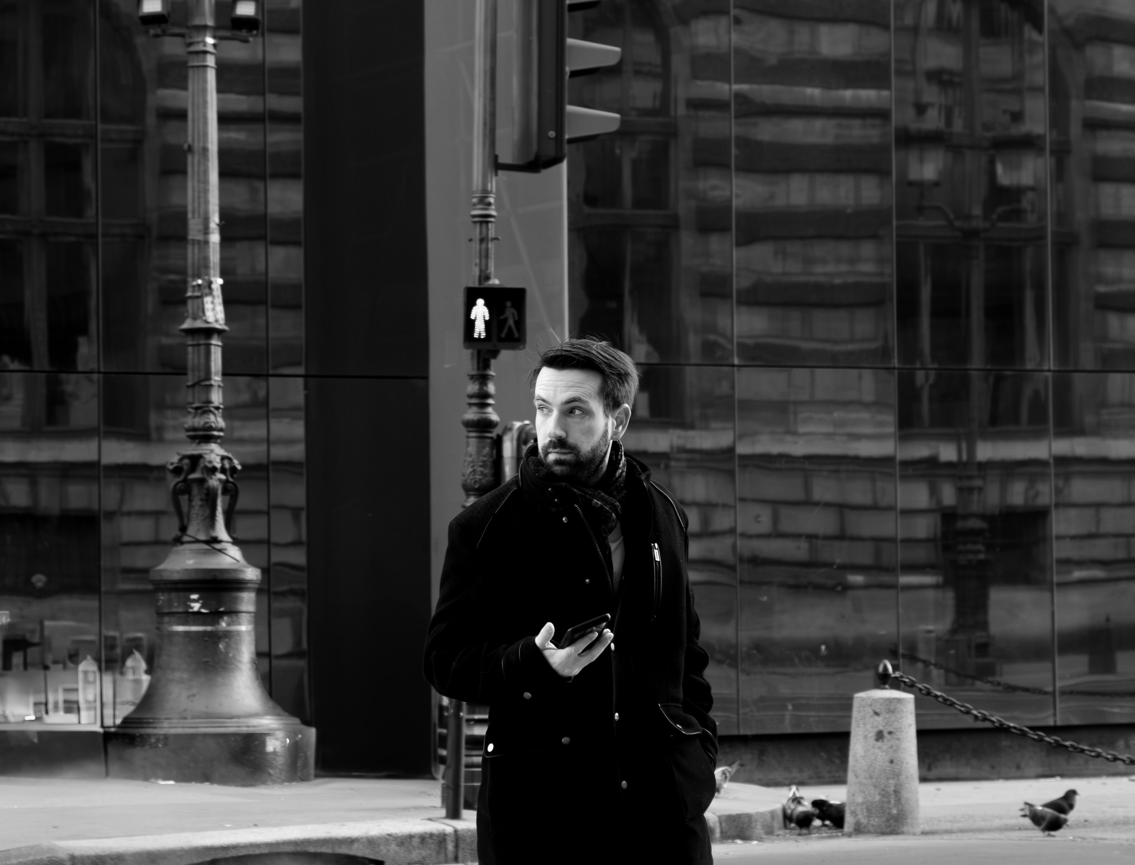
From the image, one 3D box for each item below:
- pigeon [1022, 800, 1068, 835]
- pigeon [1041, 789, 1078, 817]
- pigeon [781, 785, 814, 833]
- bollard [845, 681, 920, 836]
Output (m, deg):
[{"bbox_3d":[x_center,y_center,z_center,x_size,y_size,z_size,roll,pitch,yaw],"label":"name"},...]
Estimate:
[{"bbox_3d":[2.239,1.802,15.502,0.230,0.165,0.120,-1,-2,20],"label":"pigeon"},{"bbox_3d":[2.297,1.792,15.753,0.290,0.190,0.120,-1,-2,3],"label":"pigeon"},{"bbox_3d":[1.087,1.782,15.603,0.130,0.205,0.240,0,-2,-20],"label":"pigeon"},{"bbox_3d":[1.483,1.531,15.611,0.345,0.720,0.345,0,-2,0],"label":"bollard"}]

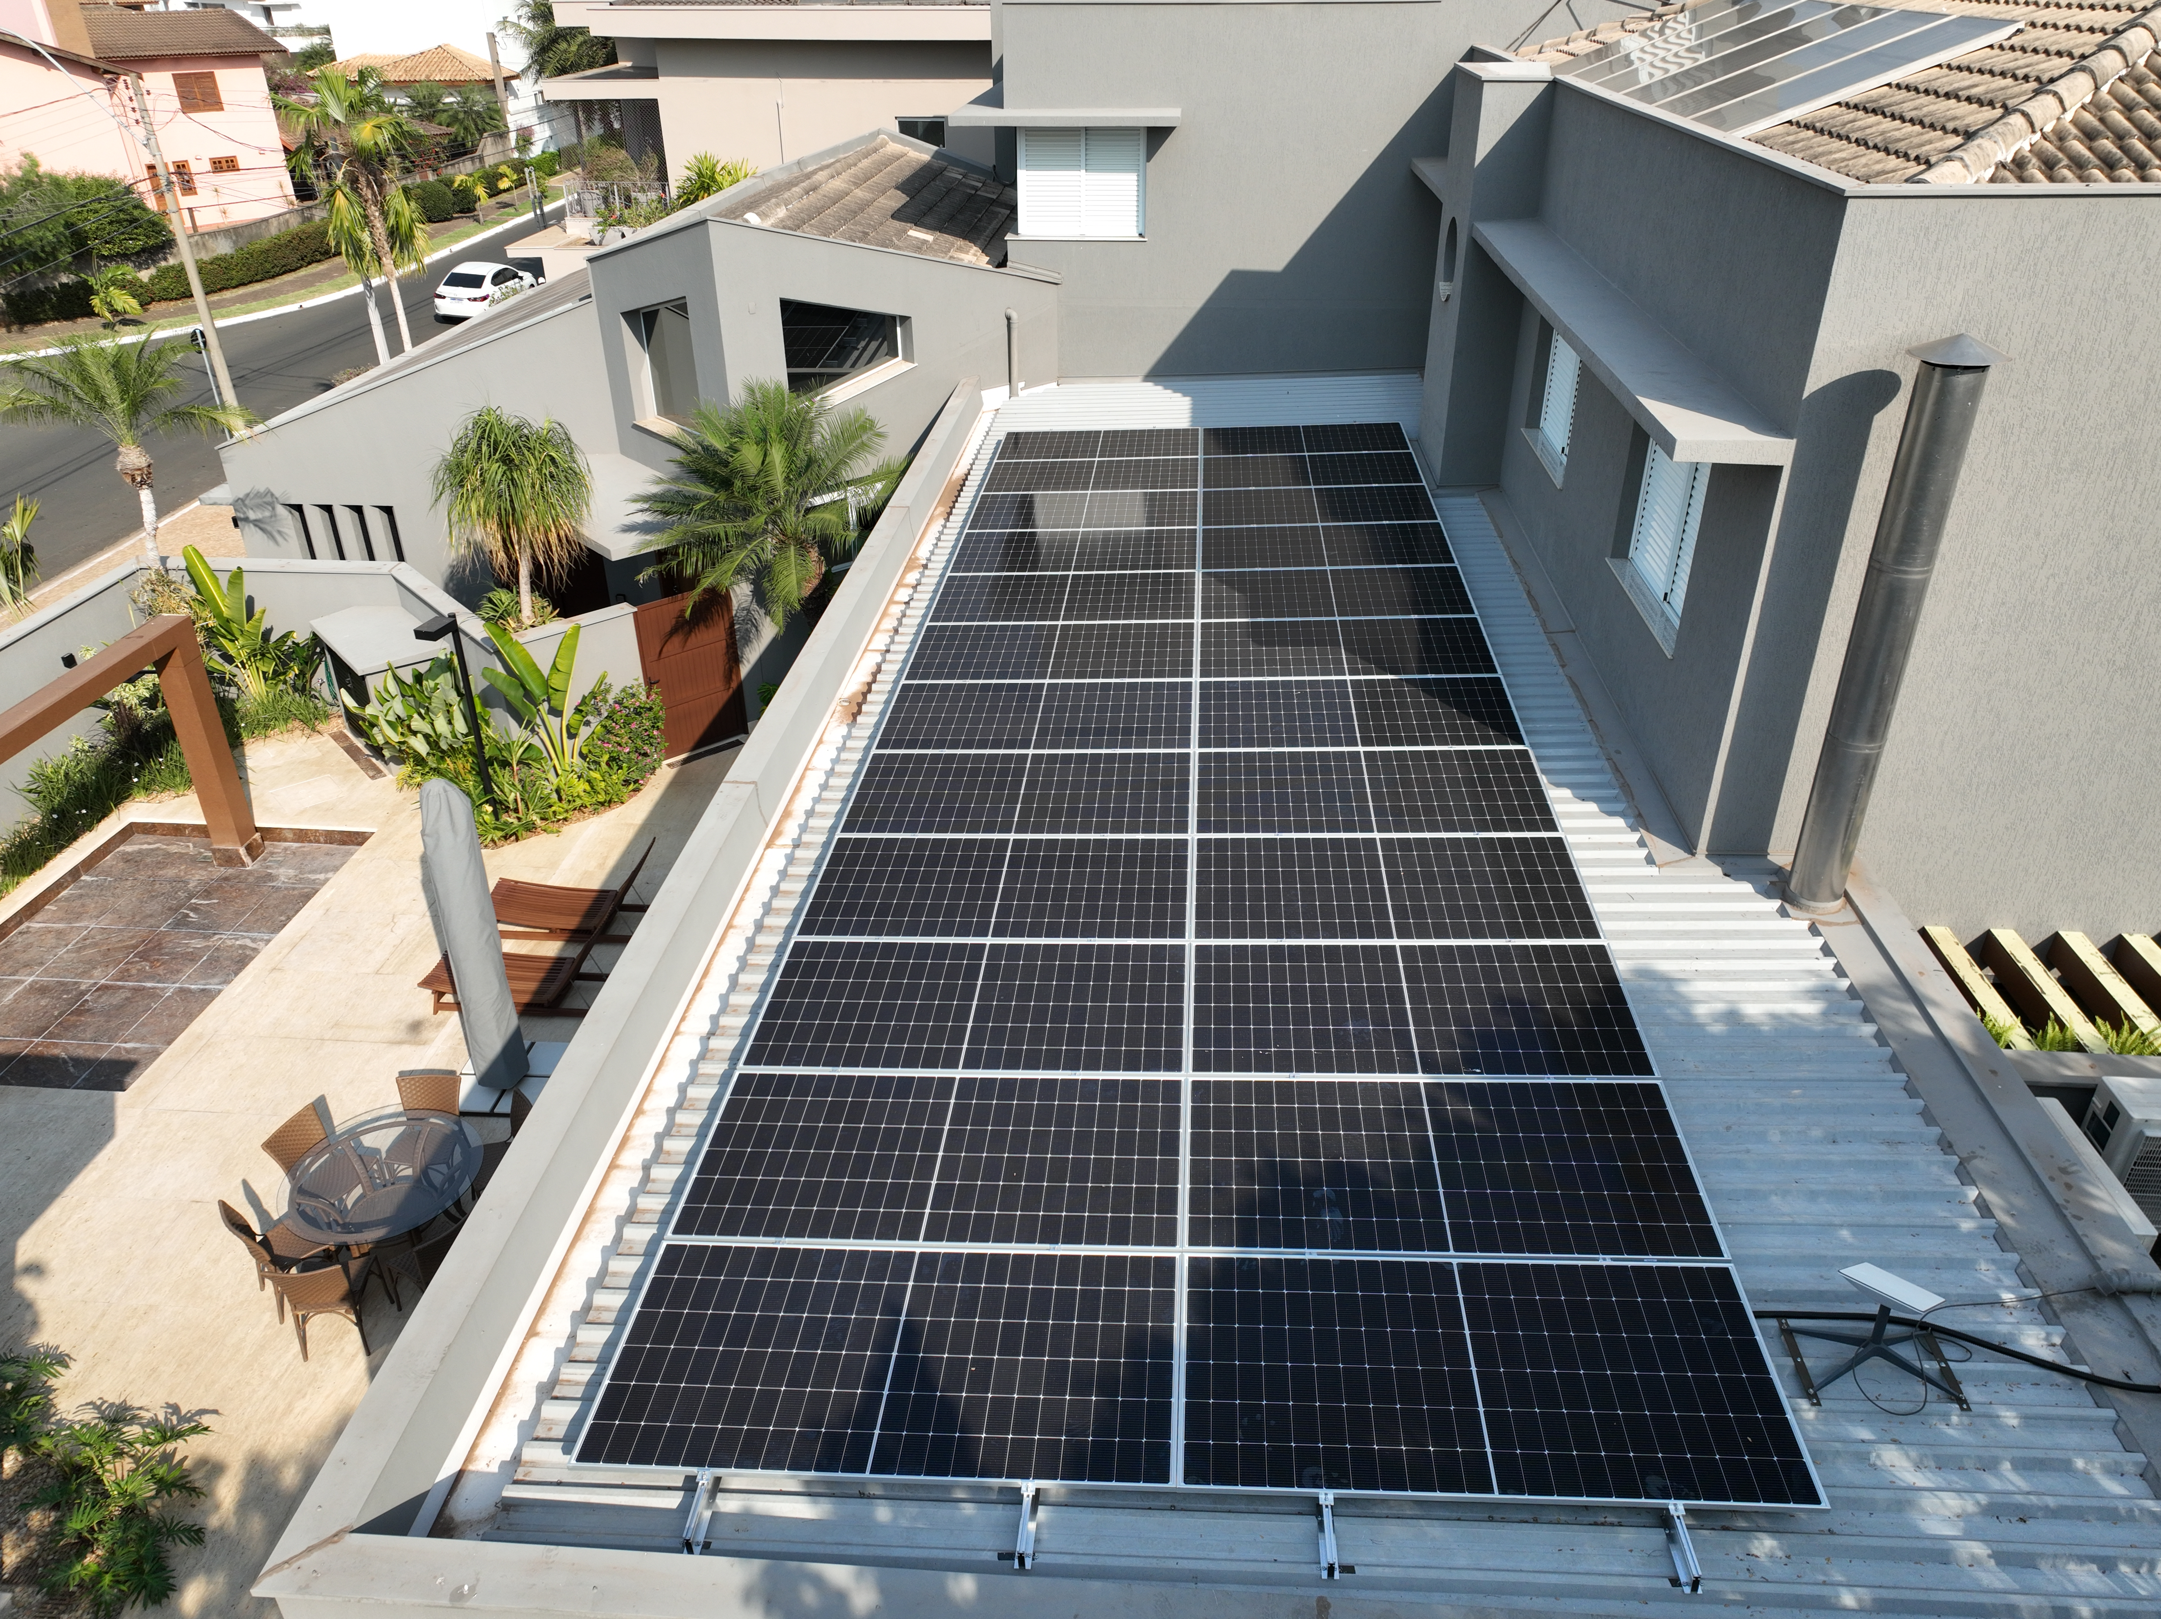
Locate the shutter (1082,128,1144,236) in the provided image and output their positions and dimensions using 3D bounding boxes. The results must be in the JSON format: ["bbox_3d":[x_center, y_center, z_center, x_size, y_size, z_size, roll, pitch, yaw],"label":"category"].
[{"bbox_3d":[0.405,-8.030,19.112,0.830,1.330,0.060,2,29,4],"label":"shutter"}]

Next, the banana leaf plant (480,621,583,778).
[{"bbox_3d":[-6.247,-1.228,17.315,1.200,2.000,0.950,2,29,4],"label":"banana leaf plant"}]

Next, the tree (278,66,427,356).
[{"bbox_3d":[-16.195,-12.511,33.675,2.800,7.200,2.600,2,29,4],"label":"tree"}]

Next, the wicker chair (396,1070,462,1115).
[{"bbox_3d":[-5.405,2.743,12.417,0.530,0.890,0.580,1,29,3],"label":"wicker chair"}]

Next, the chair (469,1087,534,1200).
[{"bbox_3d":[-4.719,2.862,12.190,0.580,0.890,0.530,-16,33,-26],"label":"chair"}]

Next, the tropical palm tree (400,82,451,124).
[{"bbox_3d":[-33.573,-35.336,77.294,2.600,4.000,2.600,2,29,4],"label":"tropical palm tree"}]

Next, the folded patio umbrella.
[{"bbox_3d":[-4.891,1.035,12.227,0.470,2.850,0.470,2,29,4],"label":"folded patio umbrella"}]

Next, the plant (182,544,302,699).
[{"bbox_3d":[-10.762,-2.324,19.226,1.300,2.150,1.050,2,29,4],"label":"plant"}]

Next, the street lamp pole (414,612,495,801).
[{"bbox_3d":[-6.872,-0.989,16.531,0.280,2.360,0.500,16,33,27],"label":"street lamp pole"}]

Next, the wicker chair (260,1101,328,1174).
[{"bbox_3d":[-6.078,2.939,12.076,0.580,0.890,0.530,10,31,19],"label":"wicker chair"}]

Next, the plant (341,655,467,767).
[{"bbox_3d":[-8.484,-1.229,19.035,1.550,1.500,1.200,-1,29,0],"label":"plant"}]

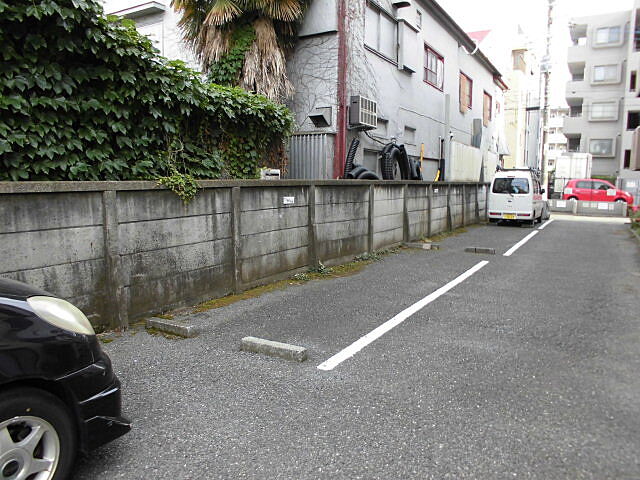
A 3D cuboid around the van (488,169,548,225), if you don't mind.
[{"bbox_3d":[7.445,-1.653,17.845,1.475,1.930,3.395,5,8,30],"label":"van"}]

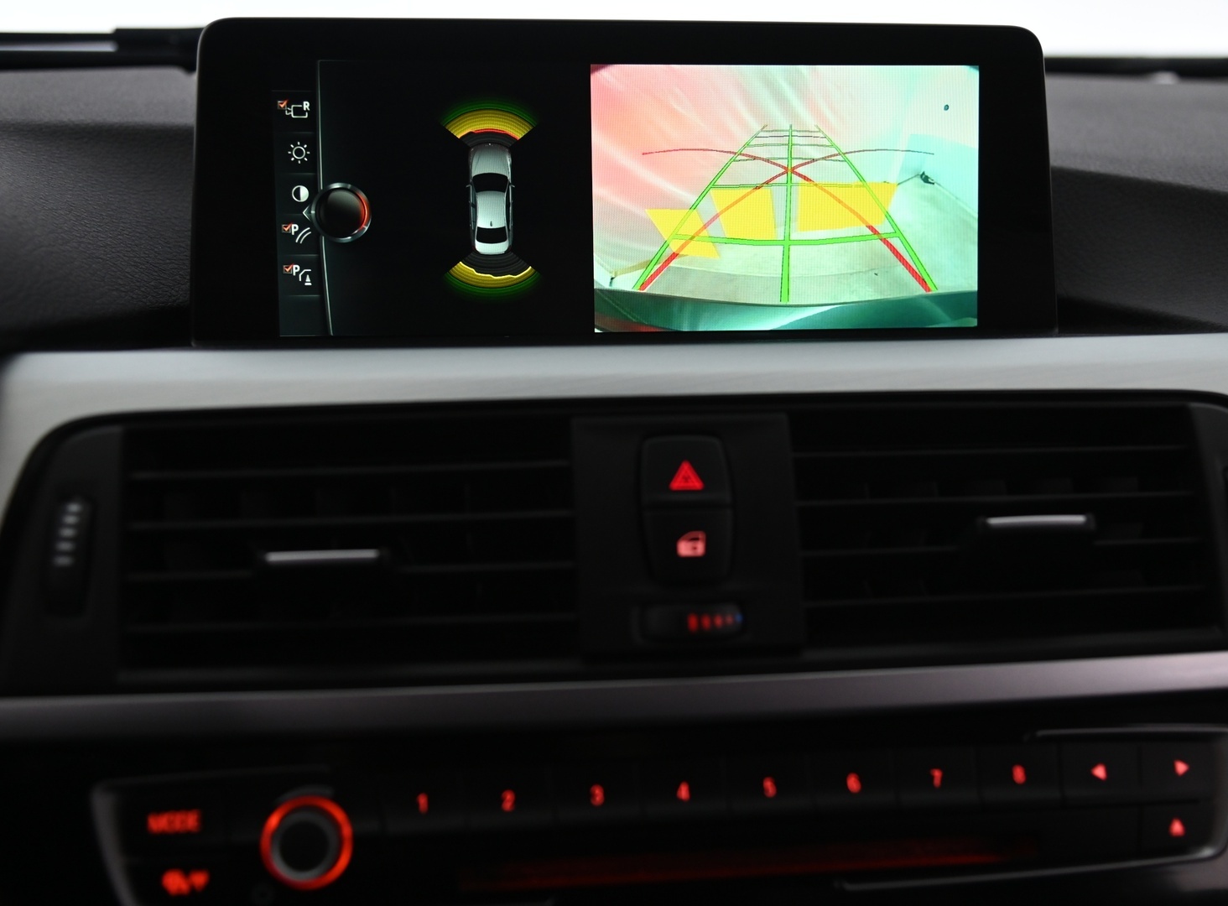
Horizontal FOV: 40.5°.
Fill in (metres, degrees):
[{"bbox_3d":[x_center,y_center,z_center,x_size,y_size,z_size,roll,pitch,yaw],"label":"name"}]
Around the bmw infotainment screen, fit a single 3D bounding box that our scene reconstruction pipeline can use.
[{"bbox_3d":[0.006,-0.081,0.502,0.255,0.091,0.025,-1,5,-7],"label":"bmw infotainment screen"}]

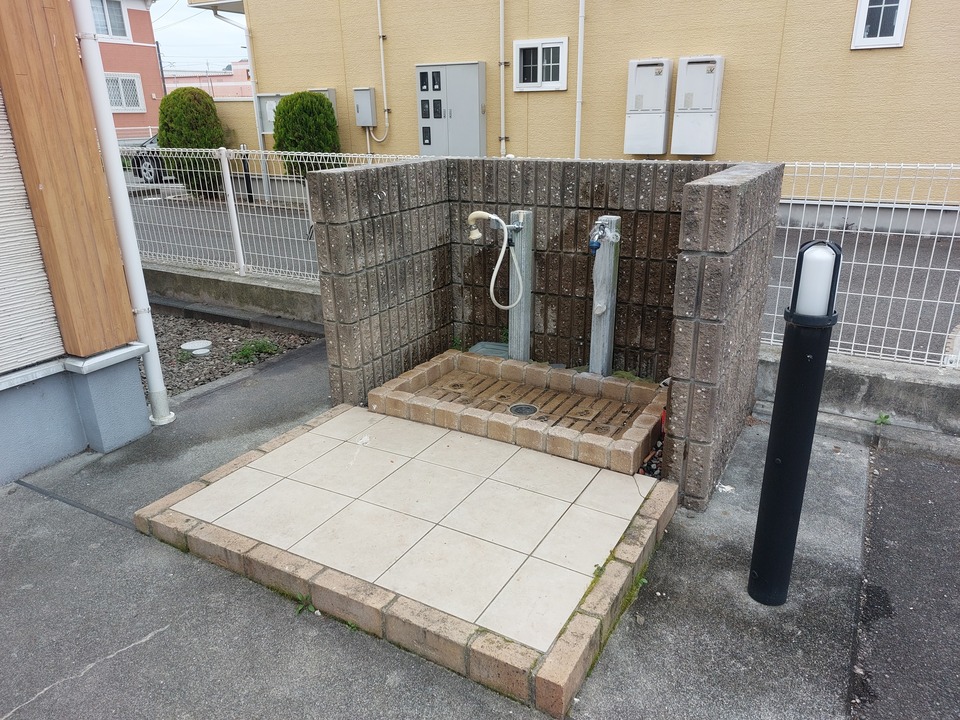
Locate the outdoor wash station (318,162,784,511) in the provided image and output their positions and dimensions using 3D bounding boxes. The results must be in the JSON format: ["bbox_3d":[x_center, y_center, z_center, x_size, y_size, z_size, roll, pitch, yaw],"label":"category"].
[{"bbox_3d":[0.255,-0.257,2.741,1.599,1.026,0.895,10,23,28],"label":"outdoor wash station"}]

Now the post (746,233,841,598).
[{"bbox_3d":[0.749,0.185,1.590,0.107,0.938,0.107,10,23,28],"label":"post"}]

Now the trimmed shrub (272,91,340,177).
[{"bbox_3d":[-2.649,-3.267,10.400,1.006,1.695,1.006,12,24,32],"label":"trimmed shrub"}]

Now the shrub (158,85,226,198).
[{"bbox_3d":[-5.004,-3.835,11.847,1.076,1.865,1.076,12,24,32],"label":"shrub"}]

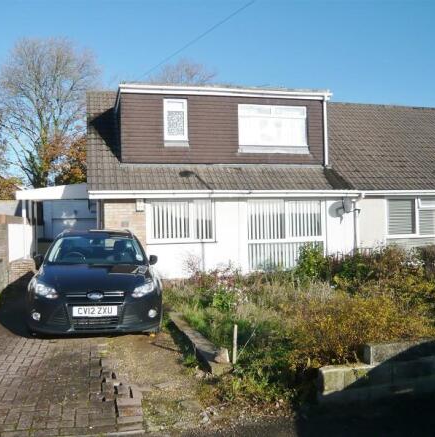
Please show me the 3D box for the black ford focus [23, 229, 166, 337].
[{"bbox_3d":[-2.009,0.901,7.967,1.920,1.500,4.550,-1,-2,-13],"label":"black ford focus"}]

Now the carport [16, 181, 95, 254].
[{"bbox_3d":[-5.454,0.371,17.029,2.654,2.885,4.000,-1,-1,-12],"label":"carport"}]

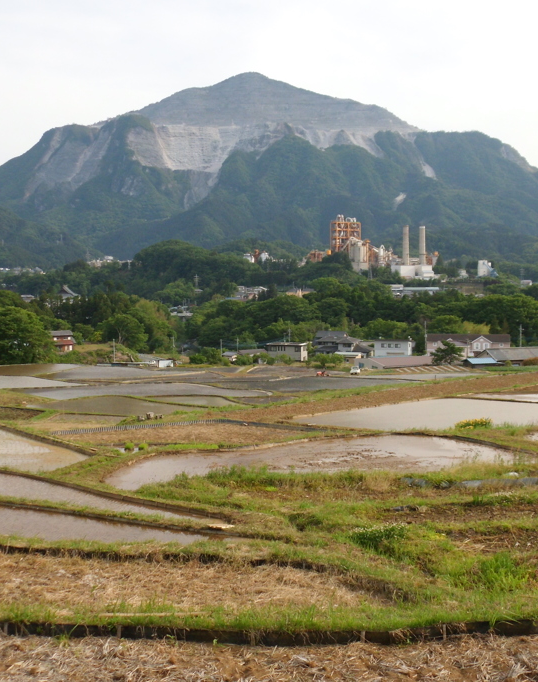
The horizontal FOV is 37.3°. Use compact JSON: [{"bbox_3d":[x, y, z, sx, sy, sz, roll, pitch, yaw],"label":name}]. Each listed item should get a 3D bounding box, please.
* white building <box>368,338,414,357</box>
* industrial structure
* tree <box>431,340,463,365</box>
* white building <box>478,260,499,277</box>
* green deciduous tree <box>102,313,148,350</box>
[{"bbox_3d":[35.220,2.740,230.000,11.720,5.750,7.500,1,6,17],"label":"white building"},{"bbox_3d":[146.670,-133.790,1150.000,156.990,90.660,100.000,-2,6,-10],"label":"industrial structure"},{"bbox_3d":[44.840,2.960,200.000,8.040,6.200,7.640,-1,6,0],"label":"tree"},{"bbox_3d":[279.840,-91.990,1020.000,21.180,21.920,15.000,-1,6,0],"label":"white building"},{"bbox_3d":[-45.330,-2.790,248.000,15.580,12.200,15.580,-1,6,0],"label":"green deciduous tree"}]

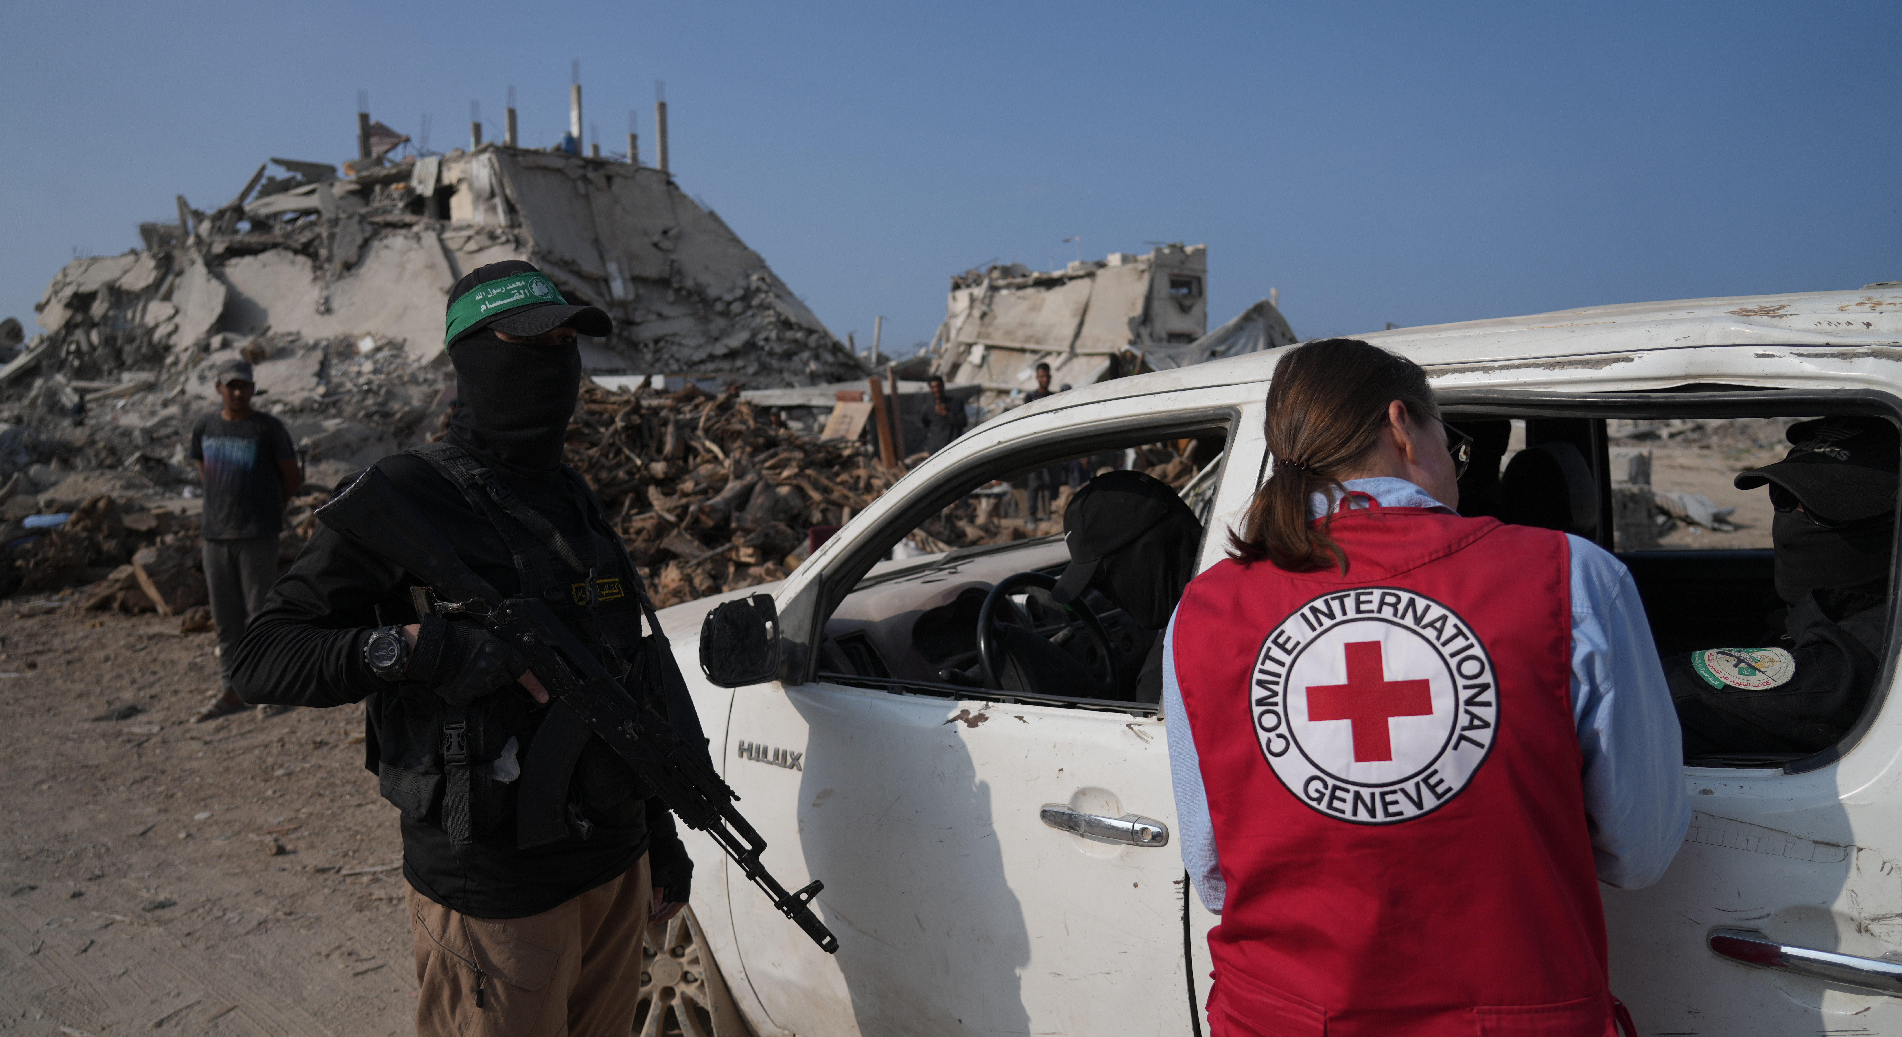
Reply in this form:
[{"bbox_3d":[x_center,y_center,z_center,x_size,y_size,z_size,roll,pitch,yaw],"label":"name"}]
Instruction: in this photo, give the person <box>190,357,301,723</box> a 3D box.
[{"bbox_3d":[-3.475,0.092,6.250,0.520,1.740,0.380,-1,6,-8],"label":"person"}]

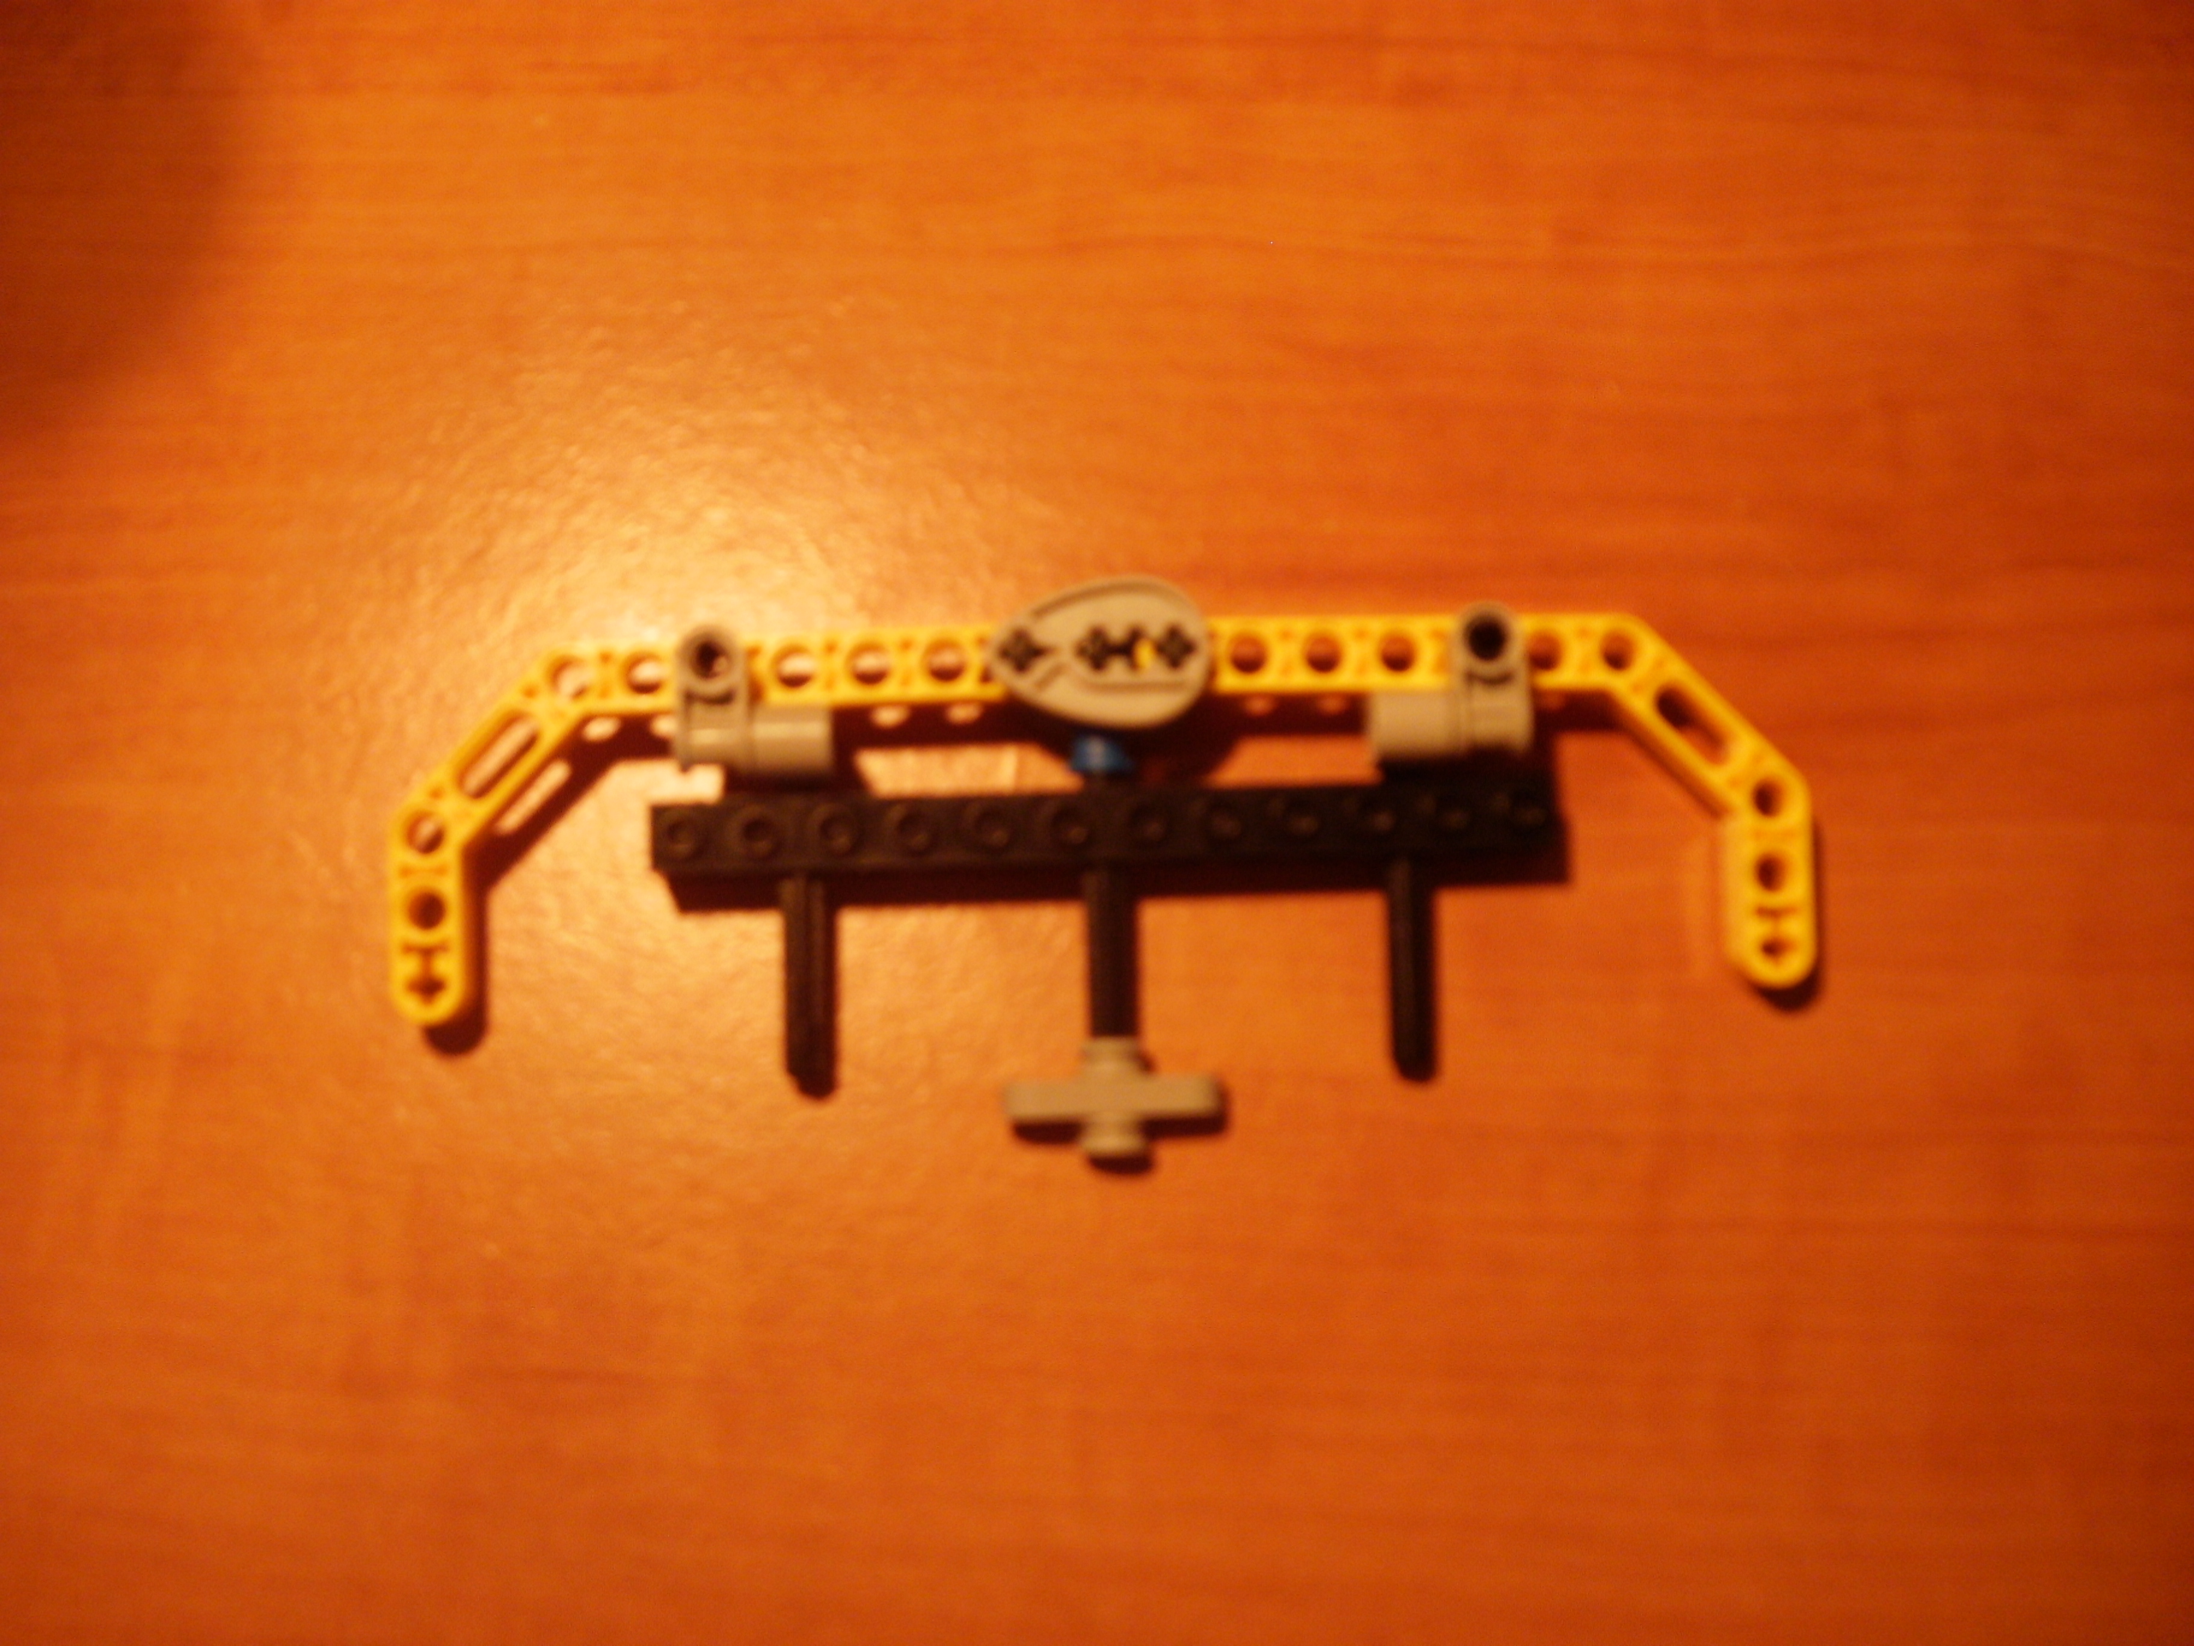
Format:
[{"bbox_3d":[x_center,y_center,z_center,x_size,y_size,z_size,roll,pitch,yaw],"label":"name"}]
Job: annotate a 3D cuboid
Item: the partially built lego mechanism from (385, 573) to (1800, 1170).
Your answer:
[{"bbox_3d":[0.001,0.005,0.234,0.151,0.018,0.059,-1,79,-1],"label":"partially built lego mechanism"}]

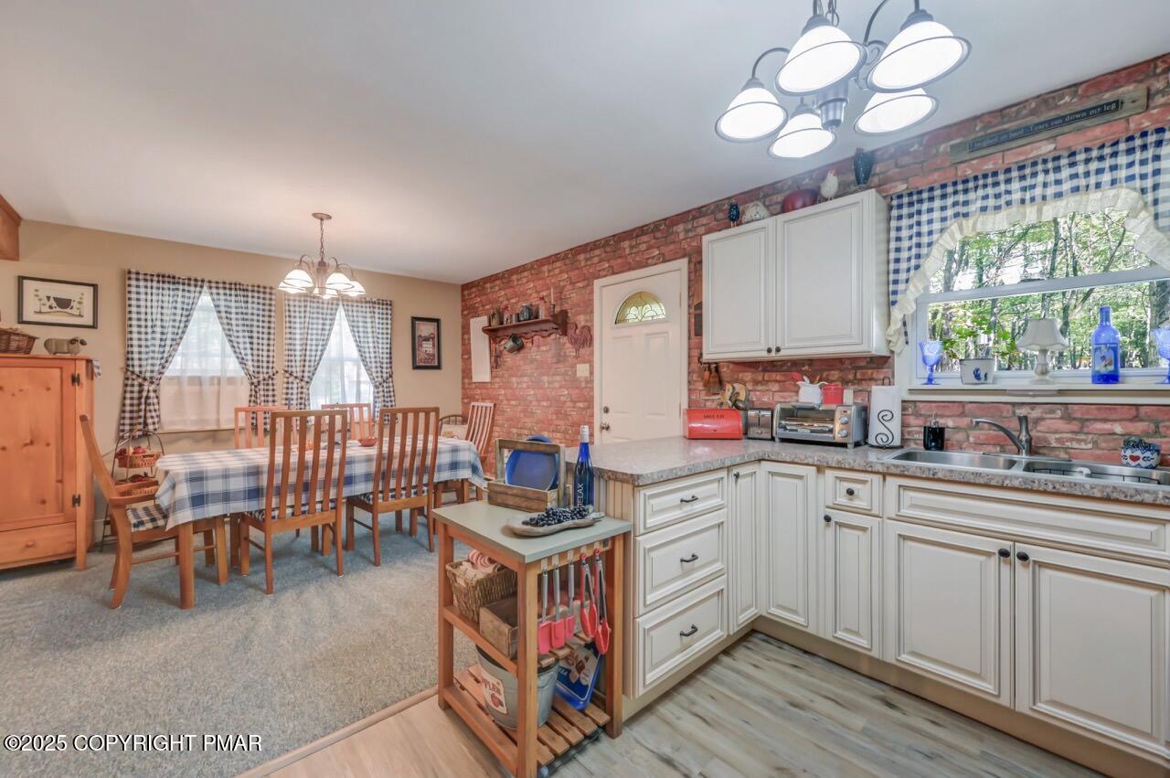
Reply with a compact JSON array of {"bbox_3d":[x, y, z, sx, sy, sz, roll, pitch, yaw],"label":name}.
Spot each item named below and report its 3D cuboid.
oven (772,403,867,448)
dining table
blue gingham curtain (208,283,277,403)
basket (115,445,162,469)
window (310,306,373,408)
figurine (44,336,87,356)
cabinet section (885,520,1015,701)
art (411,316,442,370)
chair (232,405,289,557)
[{"bbox_3d":[1.271,0.187,2.454,0.280,0.214,0.395,0,0,-43],"label":"oven"},{"bbox_3d":[-1.862,0.828,3.387,1.970,0.765,1.000,0,0,-43],"label":"dining table"},{"bbox_3d":[-3.143,-0.292,4.217,0.540,1.345,0.110,-1,1,-42],"label":"blue gingham curtain"},{"bbox_3d":[-3.413,0.507,3.477,0.200,0.155,0.215,1,1,30],"label":"basket"},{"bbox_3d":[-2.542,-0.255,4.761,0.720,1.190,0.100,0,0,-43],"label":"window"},{"bbox_3d":[-3.551,-0.282,3.110,0.185,0.145,0.090,0,0,-43],"label":"figurine"},{"bbox_3d":[1.308,0.794,1.661,0.022,0.557,0.377,-1,1,-42],"label":"cabinet section"},{"bbox_3d":[-1.862,-0.530,5.359,0.350,0.605,0.028,-1,1,-42],"label":"art"},{"bbox_3d":[-2.393,0.670,3.482,0.520,1.080,0.580,0,0,-43],"label":"chair"}]

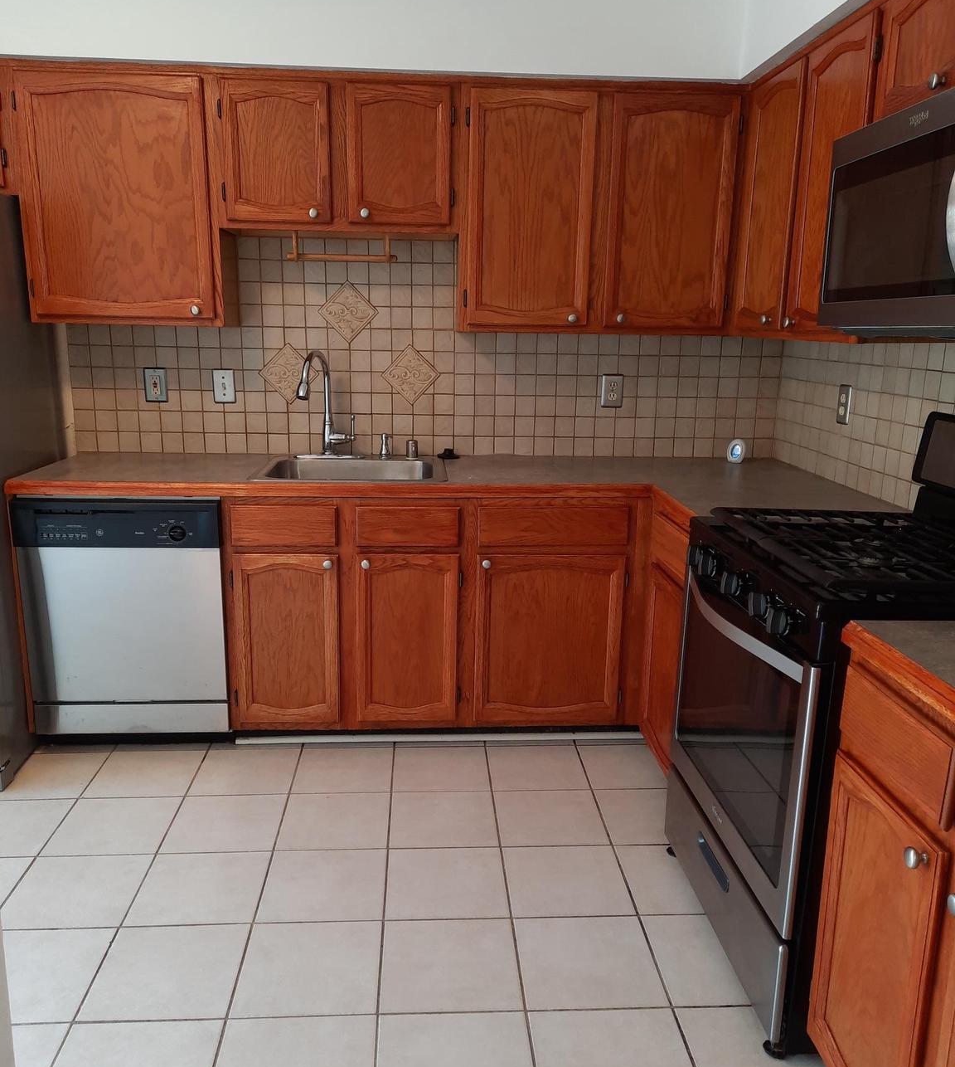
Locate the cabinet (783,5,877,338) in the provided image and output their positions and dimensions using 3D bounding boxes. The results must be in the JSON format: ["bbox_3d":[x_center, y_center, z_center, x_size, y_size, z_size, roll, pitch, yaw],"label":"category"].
[{"bbox_3d":[1.044,-0.877,2.338,0.320,0.750,0.400,0,13,-3],"label":"cabinet"}]

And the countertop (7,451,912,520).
[{"bbox_3d":[-0.122,-0.139,2.864,2.600,0.045,1.214,0,13,-4],"label":"countertop"}]

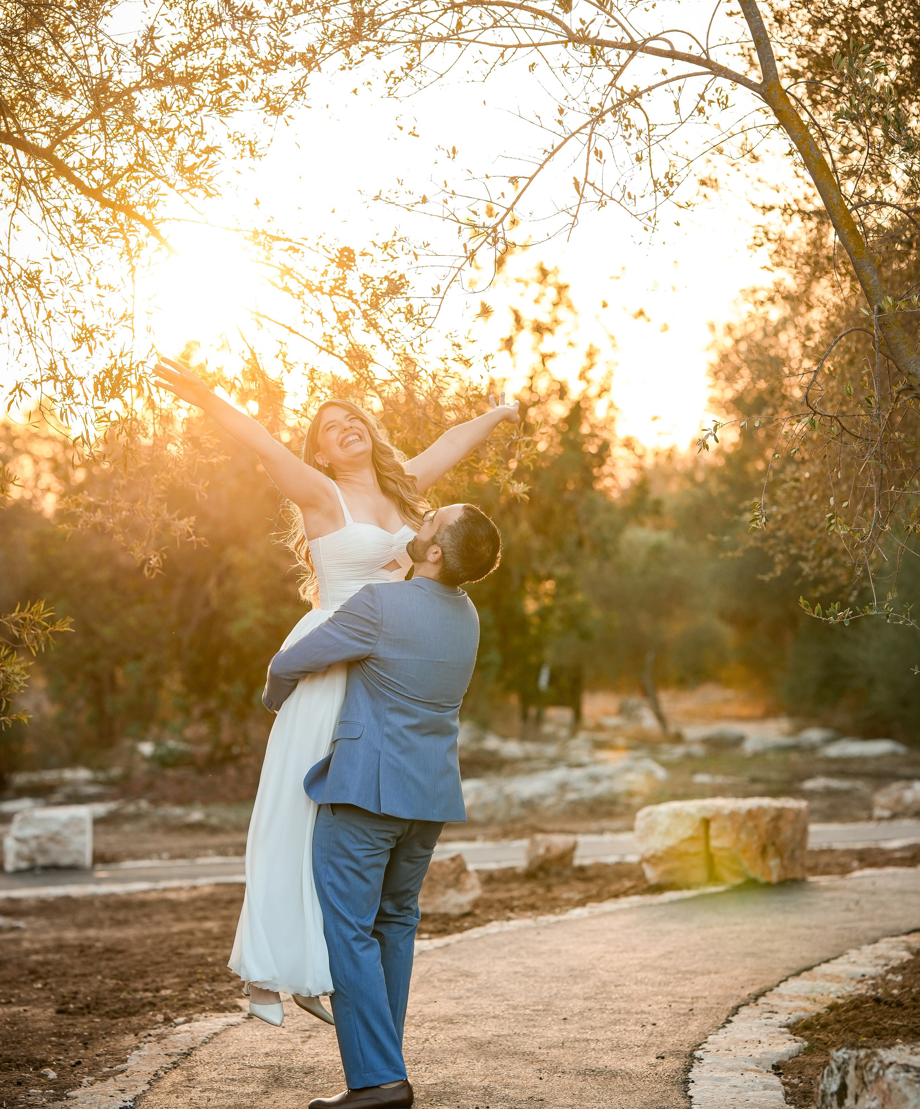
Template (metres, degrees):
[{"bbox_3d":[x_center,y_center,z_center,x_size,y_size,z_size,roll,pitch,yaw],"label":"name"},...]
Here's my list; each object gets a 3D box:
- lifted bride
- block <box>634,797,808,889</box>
[{"bbox_3d":[-0.325,0.405,9.330,1.280,1.890,0.620,1,-2,-43],"label":"lifted bride"},{"bbox_3d":[1.410,1.558,17.600,0.880,0.450,0.580,0,-1,-8],"label":"block"}]

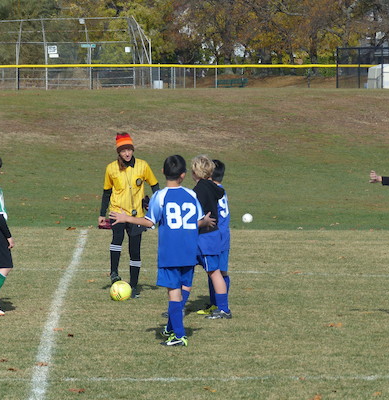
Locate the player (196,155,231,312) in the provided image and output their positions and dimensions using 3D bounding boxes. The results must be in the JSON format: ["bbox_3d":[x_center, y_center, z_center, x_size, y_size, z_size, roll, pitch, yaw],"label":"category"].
[{"bbox_3d":[0.187,0.331,25.900,0.370,1.377,0.410,1,1,32],"label":"player"}]

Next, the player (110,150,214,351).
[{"bbox_3d":[-0.241,0.375,21.900,0.760,1.423,0.500,0,1,-12],"label":"player"}]

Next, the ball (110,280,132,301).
[{"bbox_3d":[-0.709,0.882,28.200,0.210,0.210,0.210,0,1,0],"label":"ball"}]

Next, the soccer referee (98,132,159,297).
[{"bbox_3d":[-0.658,0.151,29.000,0.580,1.641,0.420,0,1,-12],"label":"soccer referee"}]

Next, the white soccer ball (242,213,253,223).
[{"bbox_3d":[1.092,0.371,60.000,0.217,0.217,0.217,0,1,0],"label":"white soccer ball"}]

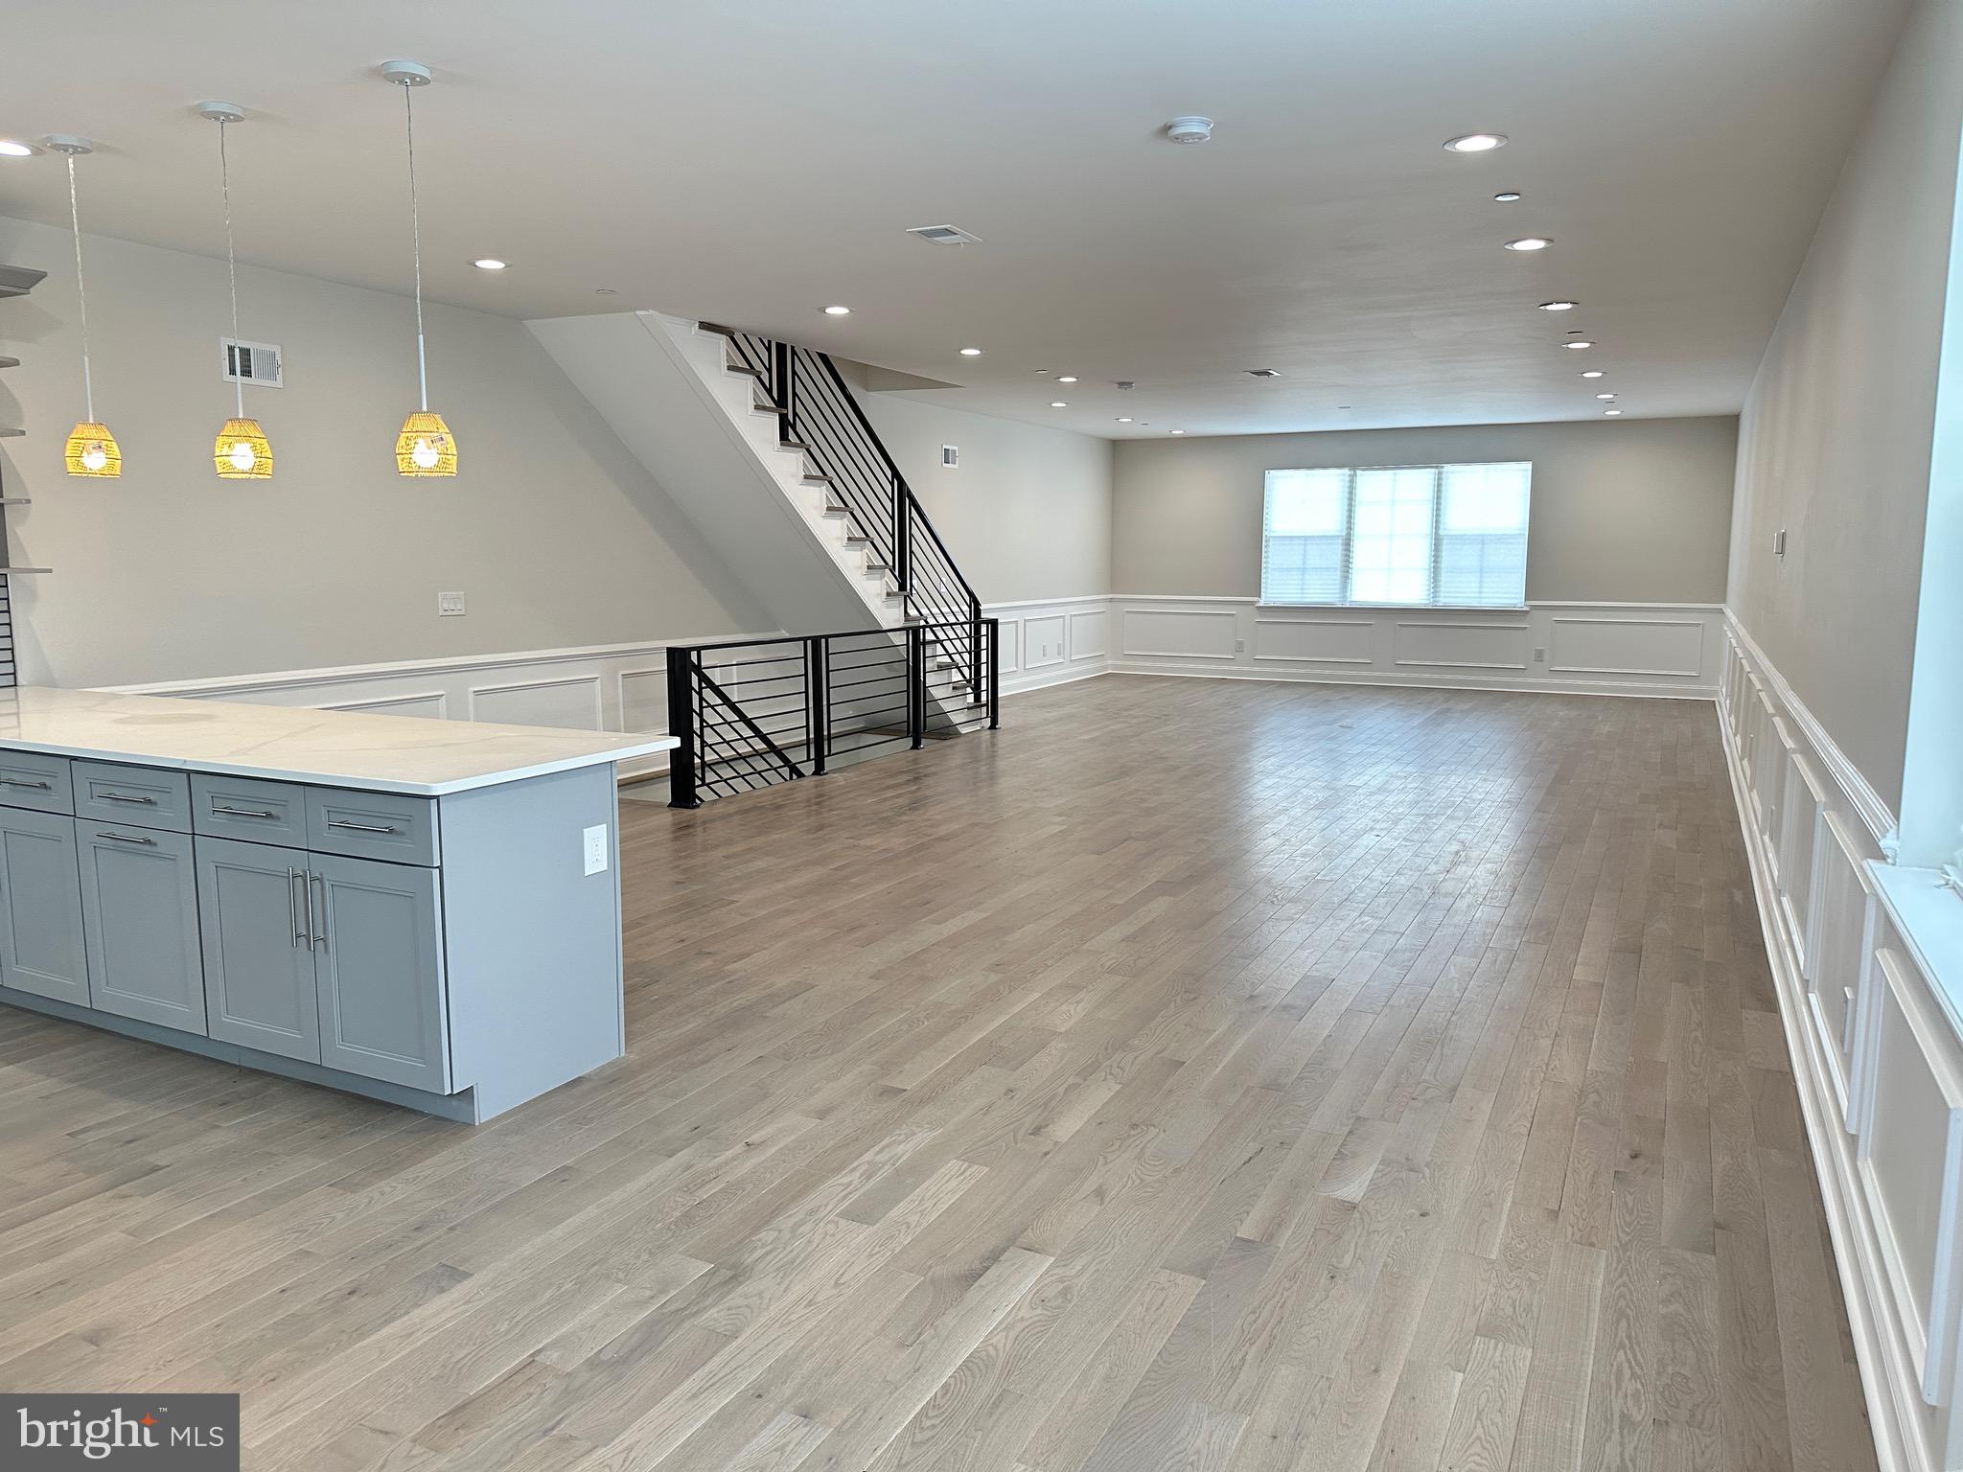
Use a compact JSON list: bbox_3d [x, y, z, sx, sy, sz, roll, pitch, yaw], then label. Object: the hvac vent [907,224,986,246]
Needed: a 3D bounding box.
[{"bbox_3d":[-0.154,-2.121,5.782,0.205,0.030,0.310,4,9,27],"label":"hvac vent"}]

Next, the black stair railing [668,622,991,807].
[{"bbox_3d":[-0.809,-0.276,9.496,0.110,0.915,4.000,4,9,27],"label":"black stair railing"}]

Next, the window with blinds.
[{"bbox_3d":[4.486,-2.178,14.930,2.870,1.530,0.110,4,9,27],"label":"window with blinds"}]

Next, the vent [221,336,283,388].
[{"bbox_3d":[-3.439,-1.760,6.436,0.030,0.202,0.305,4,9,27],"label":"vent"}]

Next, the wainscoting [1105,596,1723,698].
[{"bbox_3d":[4.465,-1.038,15.071,6.581,0.940,0.050,4,9,27],"label":"wainscoting"}]

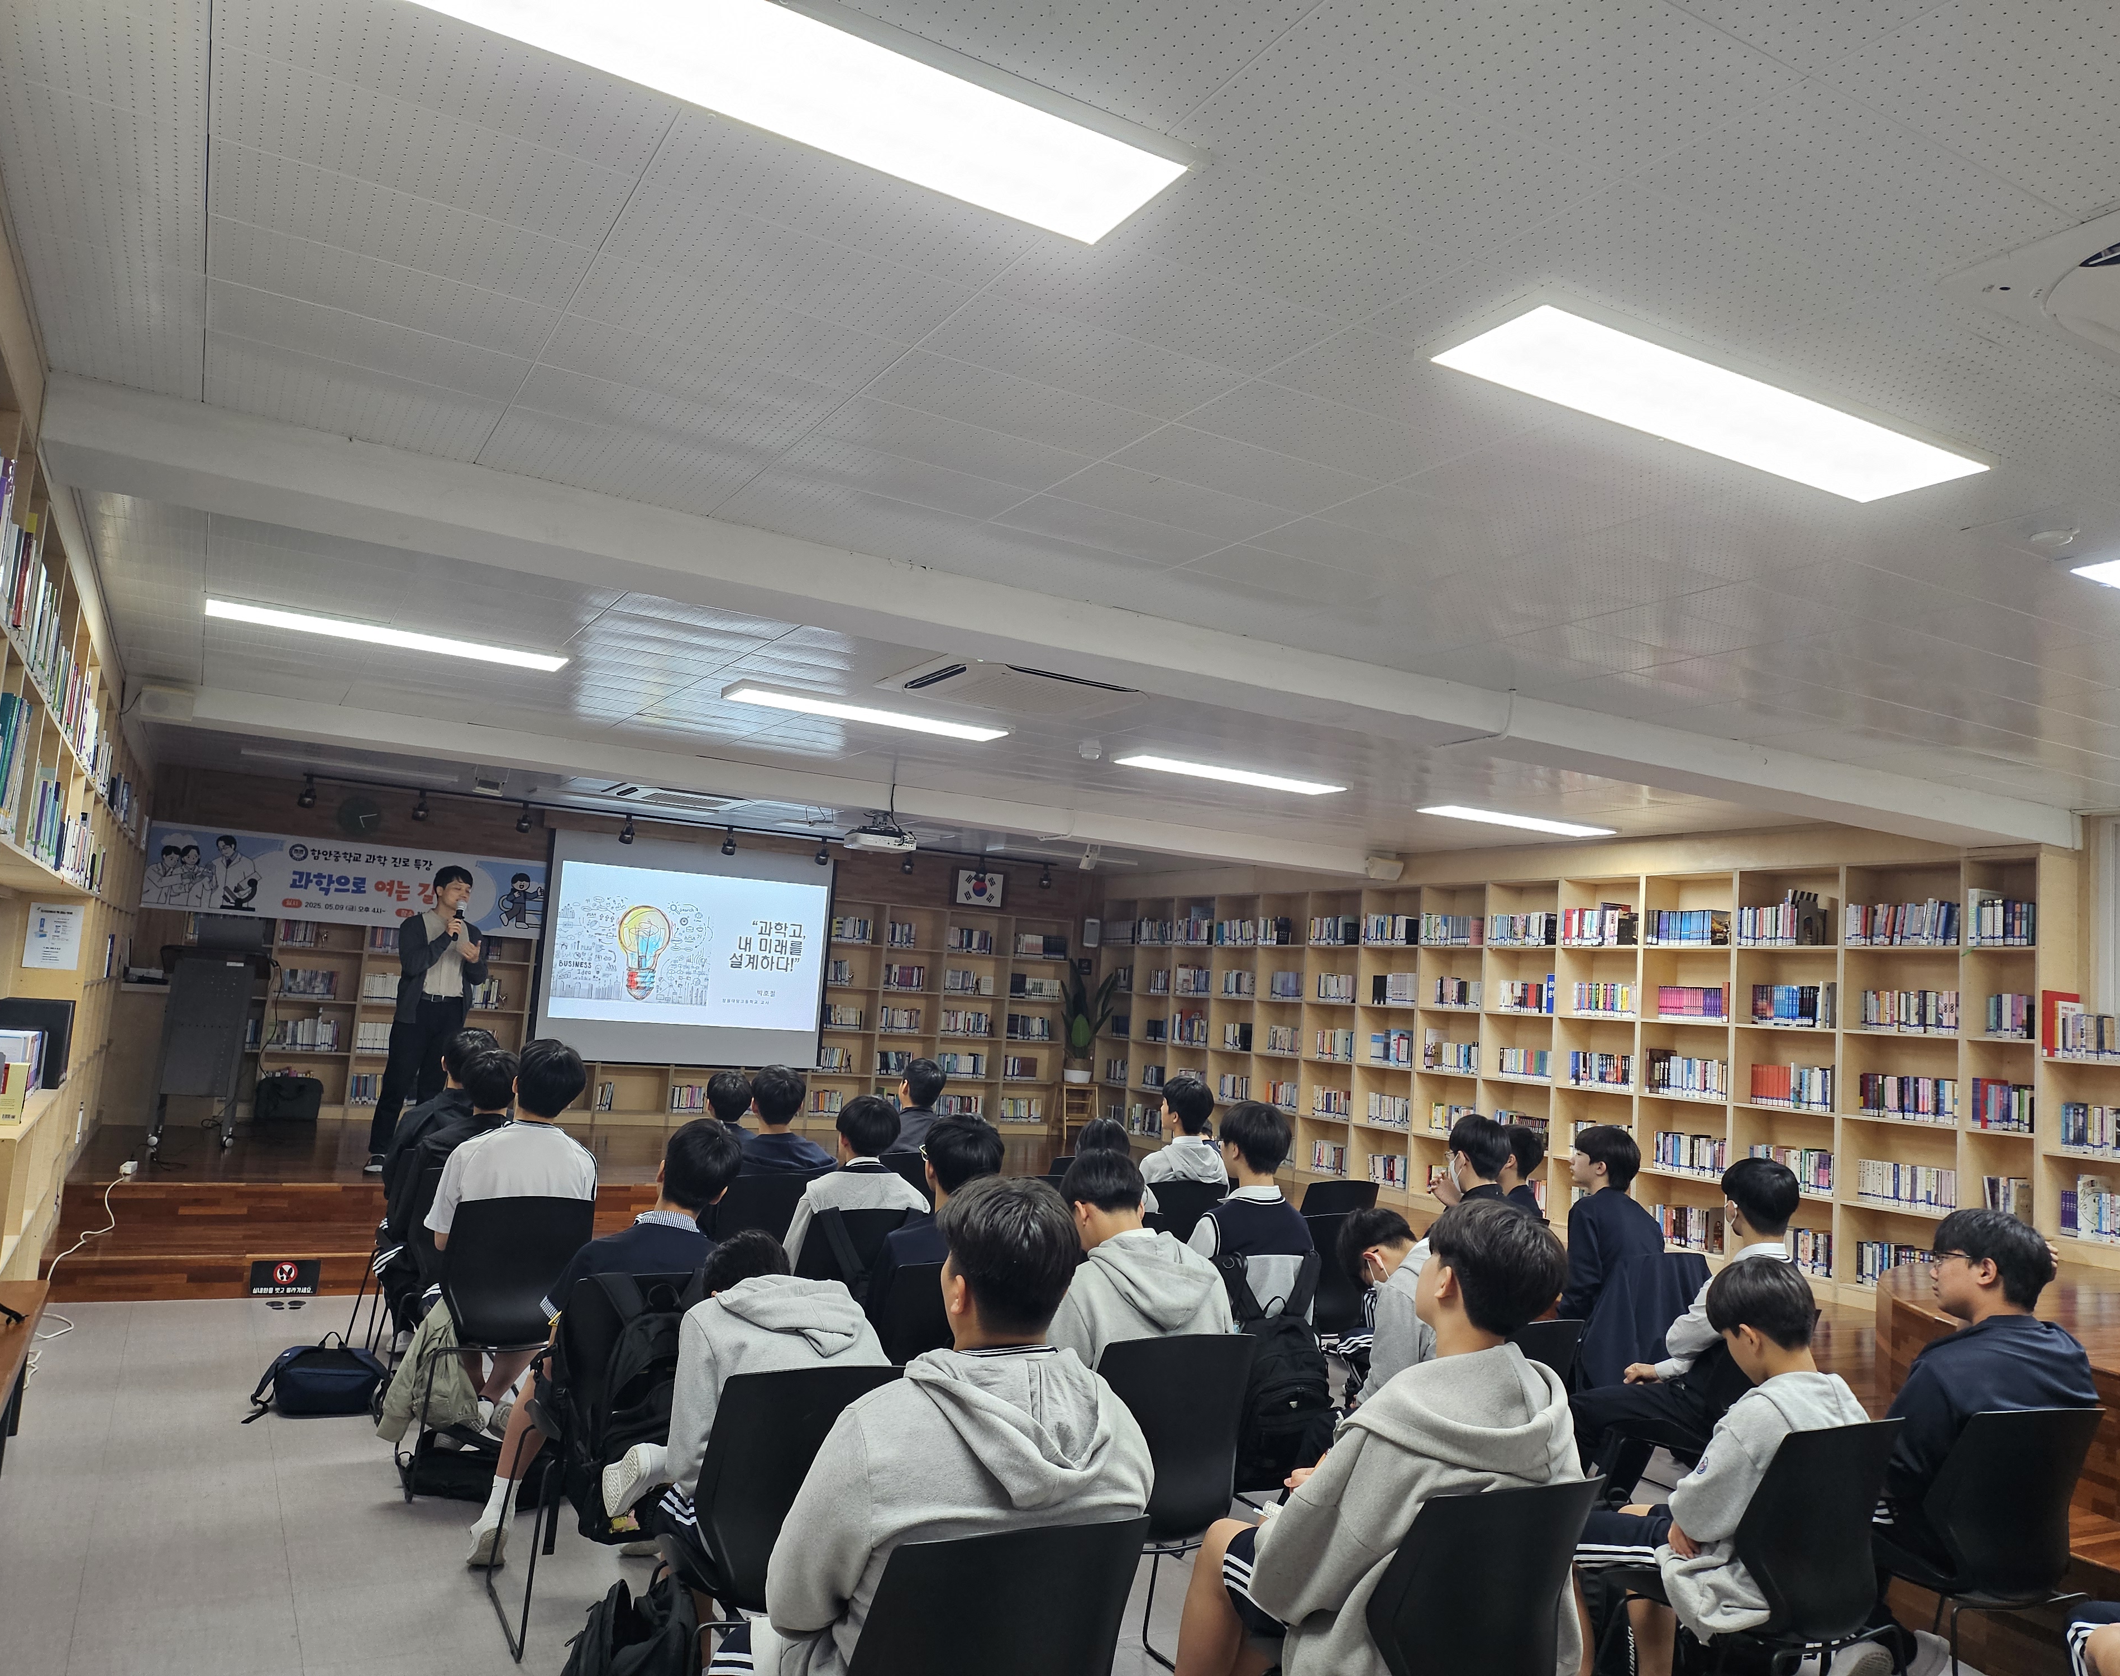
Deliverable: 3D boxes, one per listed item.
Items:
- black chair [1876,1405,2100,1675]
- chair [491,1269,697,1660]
[{"bbox_3d":[2.025,1.692,3.565,0.500,0.840,0.540,7,-7,-22],"label":"black chair"},{"bbox_3d":[-1.124,1.508,3.947,0.500,0.860,0.560,7,-7,-29],"label":"chair"}]

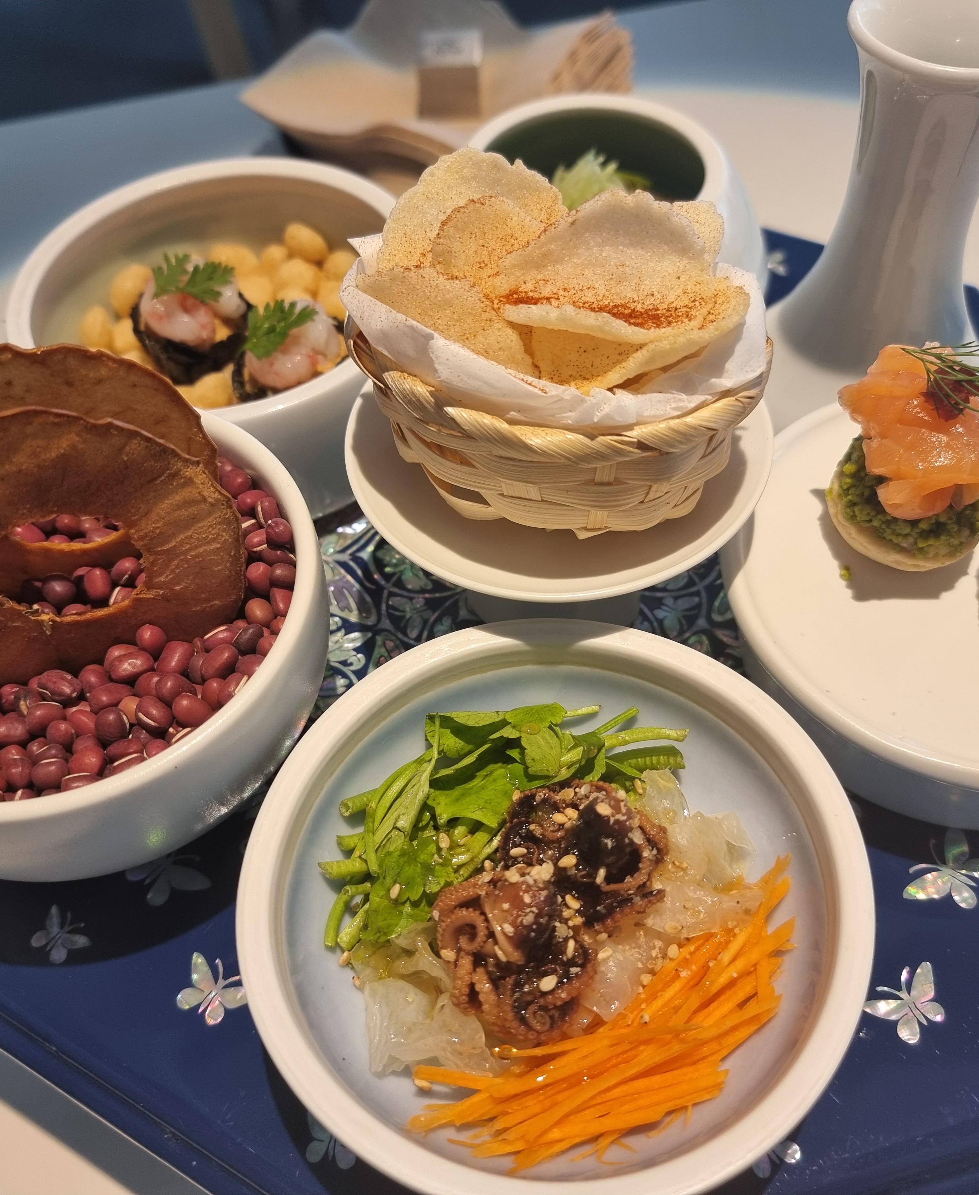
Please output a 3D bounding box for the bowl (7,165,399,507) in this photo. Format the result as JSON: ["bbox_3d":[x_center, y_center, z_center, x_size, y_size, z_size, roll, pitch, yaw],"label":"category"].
[{"bbox_3d":[-0.066,-0.066,0.289,0.102,0.043,0.102,-2,54,3],"label":"bowl"}]

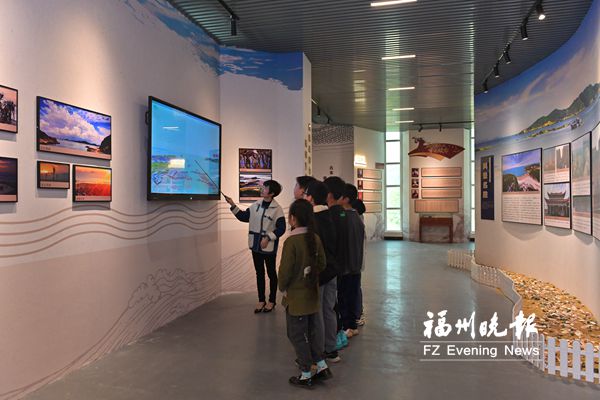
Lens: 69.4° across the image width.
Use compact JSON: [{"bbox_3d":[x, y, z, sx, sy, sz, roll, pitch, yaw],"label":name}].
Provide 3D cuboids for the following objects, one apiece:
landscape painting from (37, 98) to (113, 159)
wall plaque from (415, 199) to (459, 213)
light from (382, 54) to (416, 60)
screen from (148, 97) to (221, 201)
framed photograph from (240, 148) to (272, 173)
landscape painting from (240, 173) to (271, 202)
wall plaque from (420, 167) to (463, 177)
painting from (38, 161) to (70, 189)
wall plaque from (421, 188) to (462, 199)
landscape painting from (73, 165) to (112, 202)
[{"bbox_3d":[-1.810,-0.553,3.533,0.030,0.395,0.785,0,0,14],"label":"landscape painting"},{"bbox_3d":[4.443,0.216,14.000,1.410,0.405,0.050,0,0,8],"label":"wall plaque"},{"bbox_3d":[1.560,-2.235,6.830,0.510,0.040,0.065,0,0,14],"label":"light"},{"bbox_3d":[-1.300,-0.510,5.100,0.090,1.035,1.700,0,0,15],"label":"screen"},{"bbox_3d":[-0.660,-0.580,6.480,0.505,0.355,0.030,0,0,-22],"label":"framed photograph"},{"bbox_3d":[-0.645,-0.180,6.310,0.480,0.410,0.035,0,0,-17],"label":"landscape painting"},{"bbox_3d":[4.582,-0.889,14.000,1.300,0.310,0.050,0,0,8],"label":"wall plaque"},{"bbox_3d":[-1.870,-0.182,3.295,0.028,0.197,0.293,0,0,14],"label":"painting"},{"bbox_3d":[4.540,-0.190,13.870,1.210,0.285,0.040,0,0,14],"label":"wall plaque"},{"bbox_3d":[-1.745,-0.129,3.656,0.030,0.297,0.440,0,0,15],"label":"landscape painting"}]

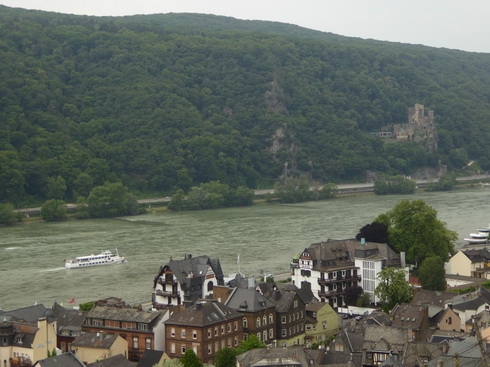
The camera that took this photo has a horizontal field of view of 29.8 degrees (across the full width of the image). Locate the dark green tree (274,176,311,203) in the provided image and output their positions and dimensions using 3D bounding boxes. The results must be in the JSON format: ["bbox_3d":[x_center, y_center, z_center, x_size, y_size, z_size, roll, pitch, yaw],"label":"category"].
[{"bbox_3d":[45.950,6.400,885.000,34.160,25.310,26.000,0,2,0],"label":"dark green tree"}]

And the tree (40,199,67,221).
[{"bbox_3d":[-133.970,18.760,645.000,18.240,15.780,17.000,0,2,0],"label":"tree"}]

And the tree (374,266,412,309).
[{"bbox_3d":[37.370,26.690,231.000,9.420,11.430,9.000,0,2,0],"label":"tree"}]

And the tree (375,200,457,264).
[{"bbox_3d":[58.490,18.330,315.000,27.920,25.010,26.000,0,2,0],"label":"tree"}]

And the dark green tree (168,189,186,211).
[{"bbox_3d":[-54.860,13.630,753.000,14.740,18.260,14.000,0,2,0],"label":"dark green tree"}]

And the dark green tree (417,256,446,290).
[{"bbox_3d":[54.510,26.640,267.000,7.980,10.600,8.000,0,2,0],"label":"dark green tree"}]

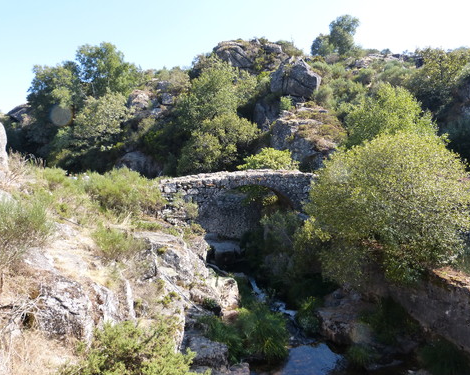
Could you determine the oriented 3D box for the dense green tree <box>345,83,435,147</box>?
[{"bbox_3d":[11.627,-5.232,27.000,6.360,4.970,6.000,0,8,0],"label":"dense green tree"}]

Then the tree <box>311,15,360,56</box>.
[{"bbox_3d":[16.646,-25.182,60.000,7.770,6.410,6.600,0,4,0],"label":"tree"}]

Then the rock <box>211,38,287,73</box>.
[{"bbox_3d":[2.056,-16.450,45.000,9.130,4.080,6.500,0,8,0],"label":"rock"}]

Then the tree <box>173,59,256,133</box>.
[{"bbox_3d":[-1.674,-7.829,31.000,6.540,6.520,6.000,0,8,0],"label":"tree"}]

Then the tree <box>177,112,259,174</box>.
[{"bbox_3d":[-1.177,-3.034,26.000,5.880,4.630,5.000,0,4,0],"label":"tree"}]

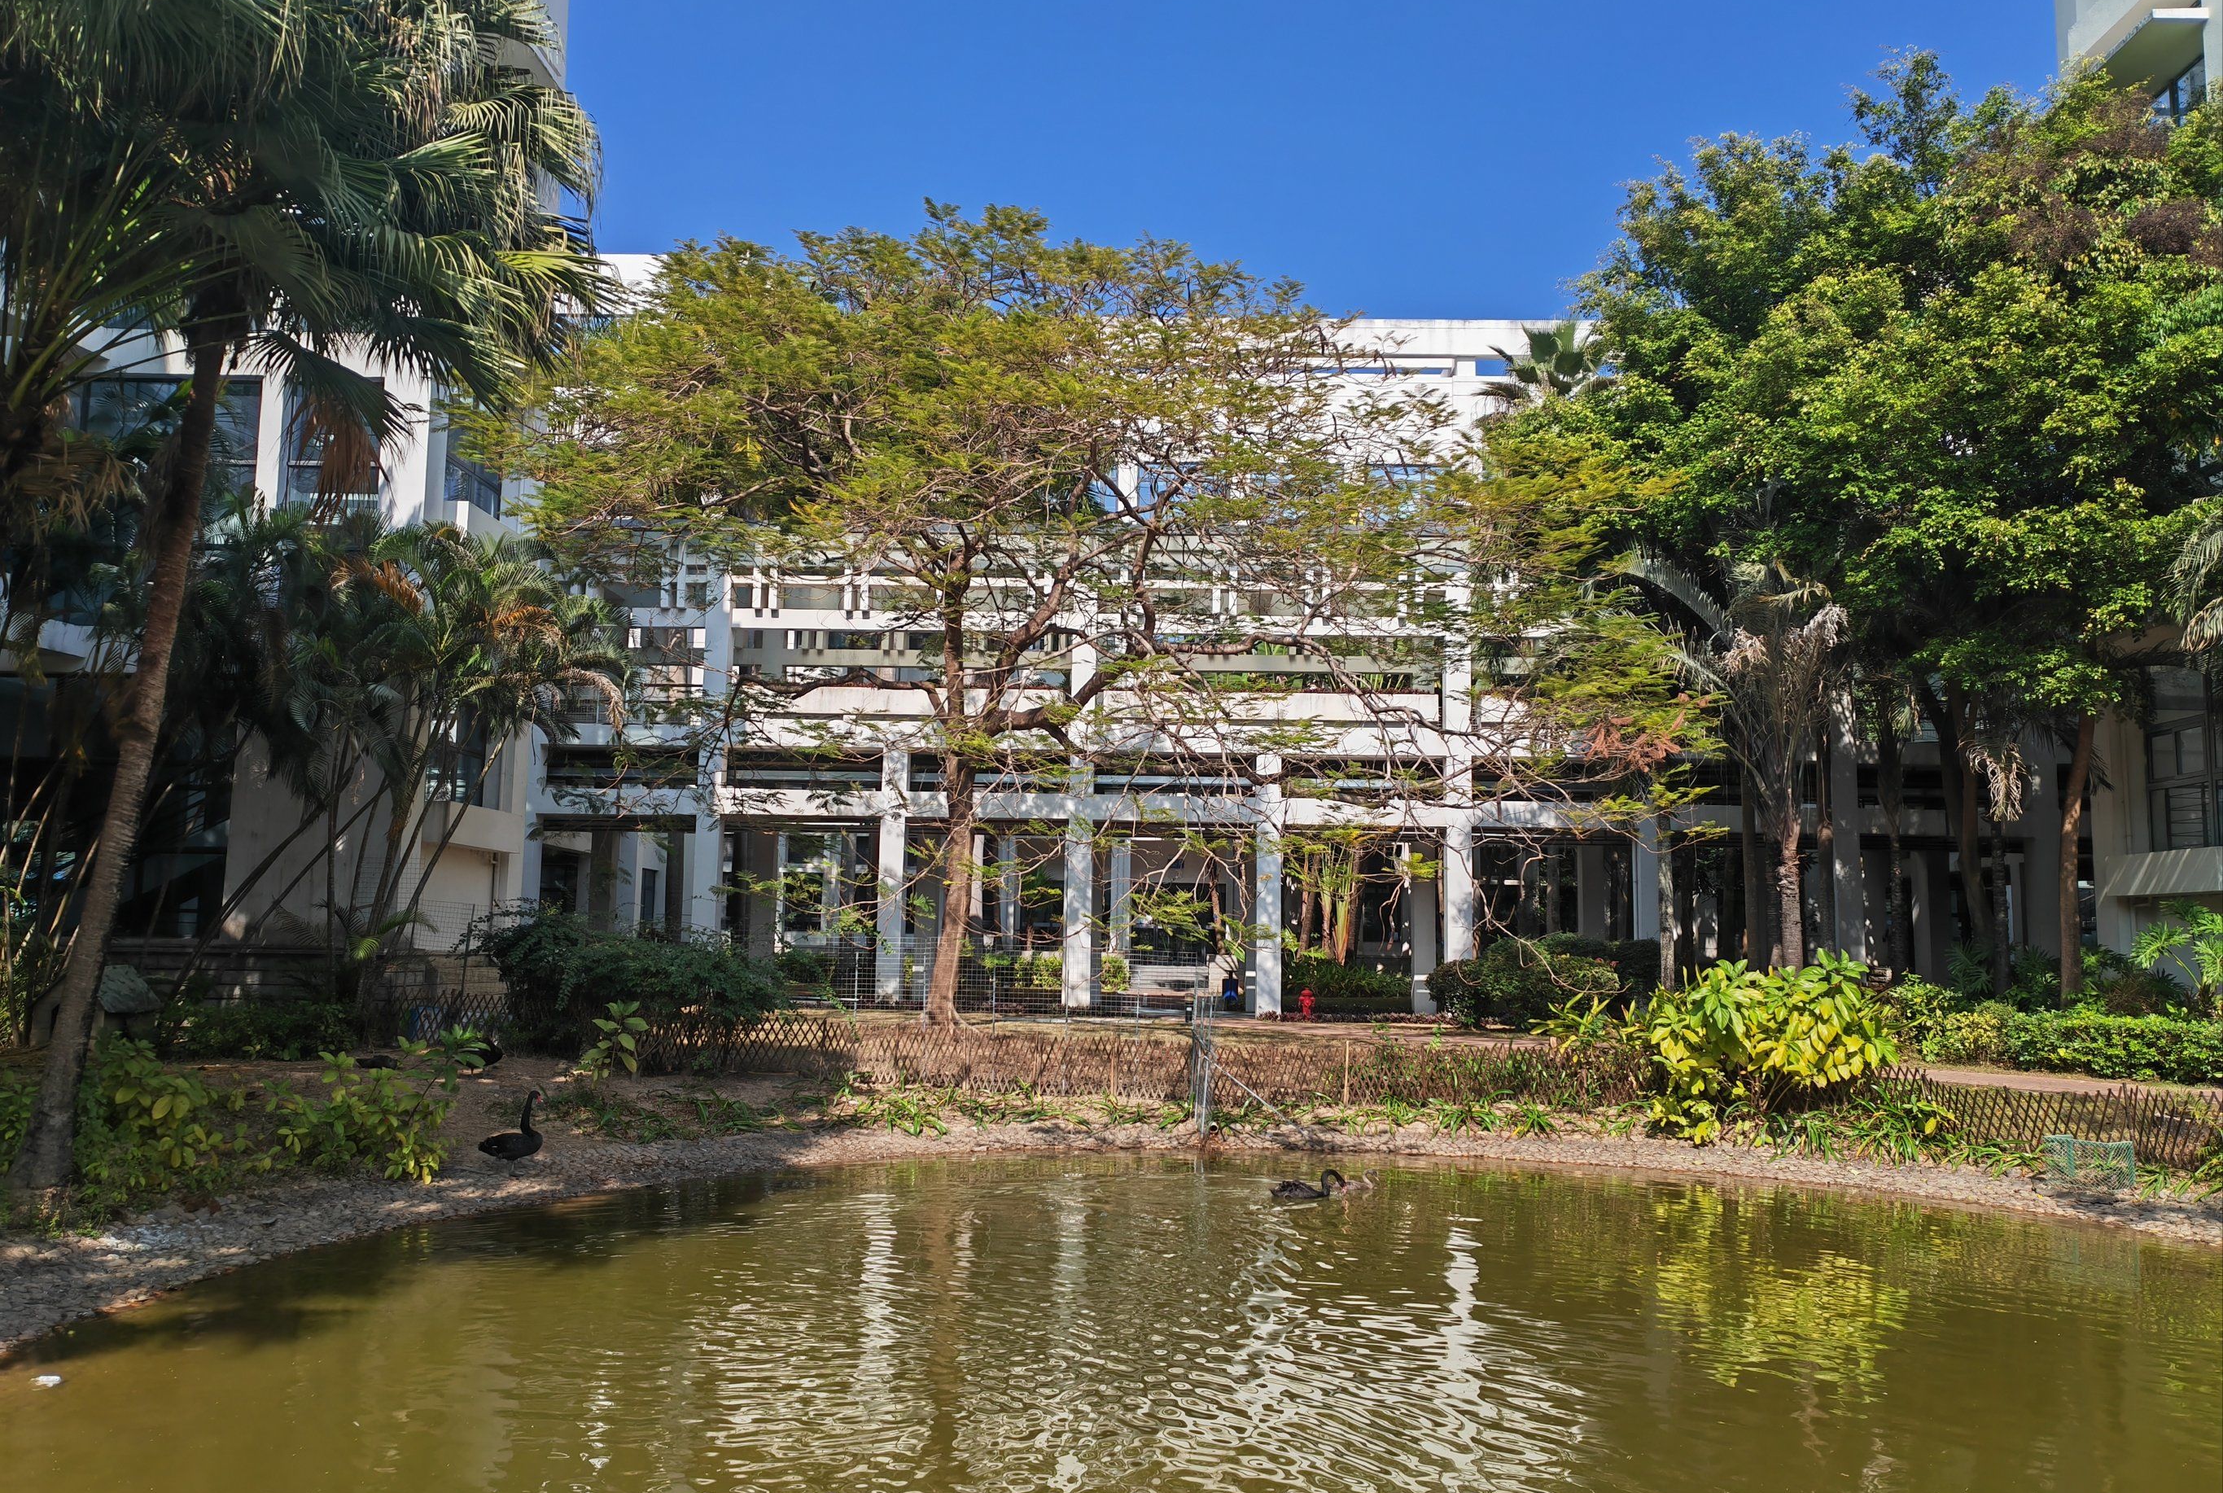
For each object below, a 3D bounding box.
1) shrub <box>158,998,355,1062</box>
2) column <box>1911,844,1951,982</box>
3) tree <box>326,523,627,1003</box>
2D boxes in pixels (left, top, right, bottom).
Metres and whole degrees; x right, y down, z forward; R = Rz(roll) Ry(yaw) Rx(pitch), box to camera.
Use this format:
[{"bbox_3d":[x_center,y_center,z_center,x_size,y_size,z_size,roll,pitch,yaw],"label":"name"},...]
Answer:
[{"bbox_3d":[-10.703,3.504,21.696,2.400,0.820,1.200,1,-6,1],"label":"shrub"},{"bbox_3d":[19.142,4.333,40.448,0.520,4.000,0.680,1,-6,1],"label":"column"},{"bbox_3d":[-9.586,0.649,26.112,4.200,7.400,4.000,1,-6,1],"label":"tree"}]

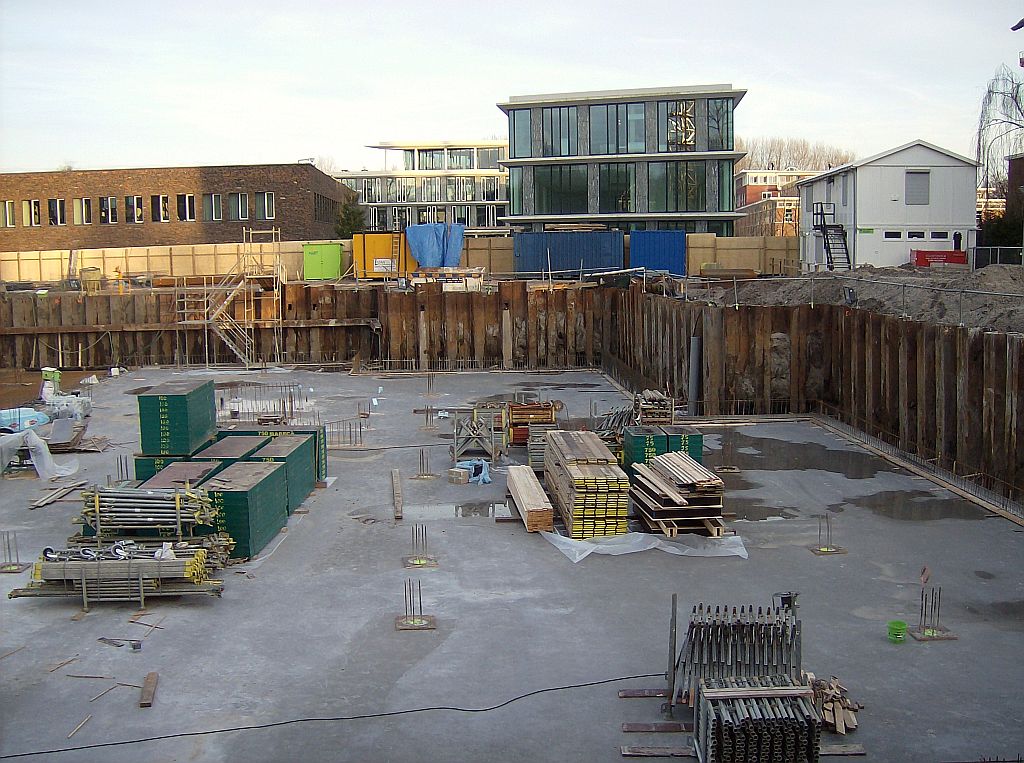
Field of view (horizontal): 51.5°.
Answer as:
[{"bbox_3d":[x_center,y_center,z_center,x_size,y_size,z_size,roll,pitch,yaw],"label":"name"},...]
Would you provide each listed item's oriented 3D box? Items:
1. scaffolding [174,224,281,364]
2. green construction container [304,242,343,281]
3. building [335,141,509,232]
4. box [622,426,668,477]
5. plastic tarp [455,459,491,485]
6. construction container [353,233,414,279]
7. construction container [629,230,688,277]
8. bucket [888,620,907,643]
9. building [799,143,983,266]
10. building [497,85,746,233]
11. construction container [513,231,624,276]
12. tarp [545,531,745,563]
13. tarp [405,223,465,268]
[{"bbox_3d":[-12.944,-3.834,49.071,4.550,6.300,1.400,-1,7,1],"label":"scaffolding"},{"bbox_3d":[-10.640,-6.717,59.800,2.100,2.100,1.100,-1,8,0],"label":"green construction container"},{"bbox_3d":[-9.856,-20.692,127.409,21.000,14.000,14.000,-1,7,0],"label":"building"},{"bbox_3d":[2.953,1.791,23.524,0.770,1.420,1.250,-1,7,0],"label":"box"},{"bbox_3d":[-0.928,2.175,25.205,0.800,0.380,0.750,-1,7,0],"label":"plastic tarp"},{"bbox_3d":[-7.224,-7.139,60.200,2.900,2.550,2.800,0,8,4],"label":"construction container"},{"bbox_3d":[8.095,-7.096,59.300,3.000,2.580,2.450,0,8,3],"label":"construction container"},{"bbox_3d":[5.784,3.730,15.928,0.285,0.265,0.285,-1,8,0],"label":"bucket"},{"bbox_3d":[20.742,-9.693,60.382,6.400,6.450,15.000,0,7,5],"label":"building"},{"bbox_3d":[7.716,-12.467,69.375,14.700,10.900,14.000,0,7,11],"label":"building"},{"bbox_3d":[2.996,-6.947,58.113,6.060,2.500,2.440,-1,7,0],"label":"construction container"},{"bbox_3d":[2.469,3.183,20.641,3.950,0.200,2.000,-1,8,-2],"label":"tarp"},{"bbox_3d":[-4.241,-7.553,58.900,3.100,2.500,1.800,-1,8,2],"label":"tarp"}]

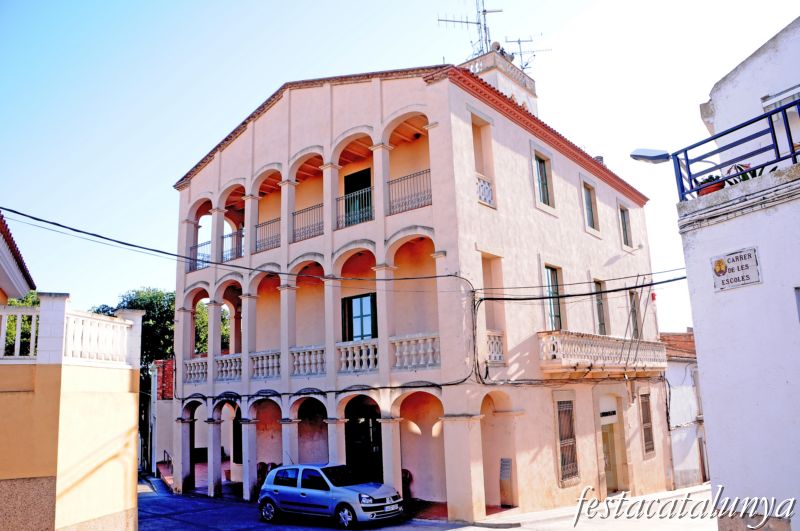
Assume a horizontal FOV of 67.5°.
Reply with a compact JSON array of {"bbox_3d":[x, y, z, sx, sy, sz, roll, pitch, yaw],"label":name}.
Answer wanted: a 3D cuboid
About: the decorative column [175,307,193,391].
[{"bbox_3d":[-8.623,3.352,23.823,0.644,3.218,0.408,-12,-16,38],"label":"decorative column"}]

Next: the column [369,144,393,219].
[{"bbox_3d":[-0.515,-2.417,17.643,0.540,2.303,0.398,-12,-15,38],"label":"column"}]

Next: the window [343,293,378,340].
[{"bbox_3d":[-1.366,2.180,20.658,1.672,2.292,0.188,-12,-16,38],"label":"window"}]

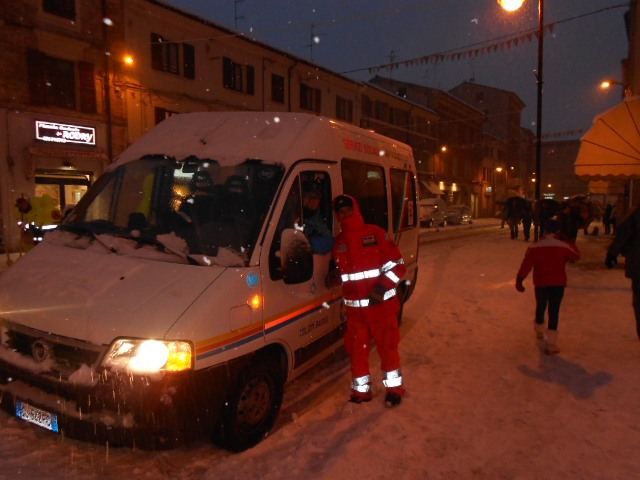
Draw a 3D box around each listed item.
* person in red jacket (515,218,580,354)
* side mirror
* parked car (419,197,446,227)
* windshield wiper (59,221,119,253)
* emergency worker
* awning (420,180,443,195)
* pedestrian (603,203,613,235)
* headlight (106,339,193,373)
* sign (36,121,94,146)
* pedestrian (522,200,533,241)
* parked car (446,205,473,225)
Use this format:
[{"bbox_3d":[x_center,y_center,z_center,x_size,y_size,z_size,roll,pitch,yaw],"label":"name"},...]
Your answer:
[{"bbox_3d":[2.553,0.472,5.370,0.660,1.470,0.420,1,4,27],"label":"person in red jacket"},{"bbox_3d":[-0.155,0.118,3.285,0.200,0.380,0.150,1,4,26],"label":"side mirror"},{"bbox_3d":[8.909,-2.115,38.353,1.850,2.200,4.500,2,4,34],"label":"parked car"},{"bbox_3d":[-1.731,-0.033,3.594,0.680,0.170,0.150,2,5,38],"label":"windshield wiper"},{"bbox_3d":[0.392,0.480,3.866,0.600,1.710,0.420,0,4,18],"label":"emergency worker"},{"bbox_3d":[10.019,-4.669,43.000,1.150,1.150,2.600,2,4,34],"label":"awning"},{"bbox_3d":[14.914,-1.092,24.902,0.500,1.720,0.380,2,5,40],"label":"pedestrian"},{"bbox_3d":[-0.932,0.635,2.618,0.440,0.195,0.240,1,4,26],"label":"headlight"},{"bbox_3d":[-9.477,-3.947,17.900,0.150,0.780,2.350,2,5,36],"label":"sign"},{"bbox_3d":[9.421,-0.833,21.799,0.520,1.760,0.400,1,4,30],"label":"pedestrian"},{"bbox_3d":[11.342,-1.984,40.590,1.720,1.580,4.100,2,4,34],"label":"parked car"}]

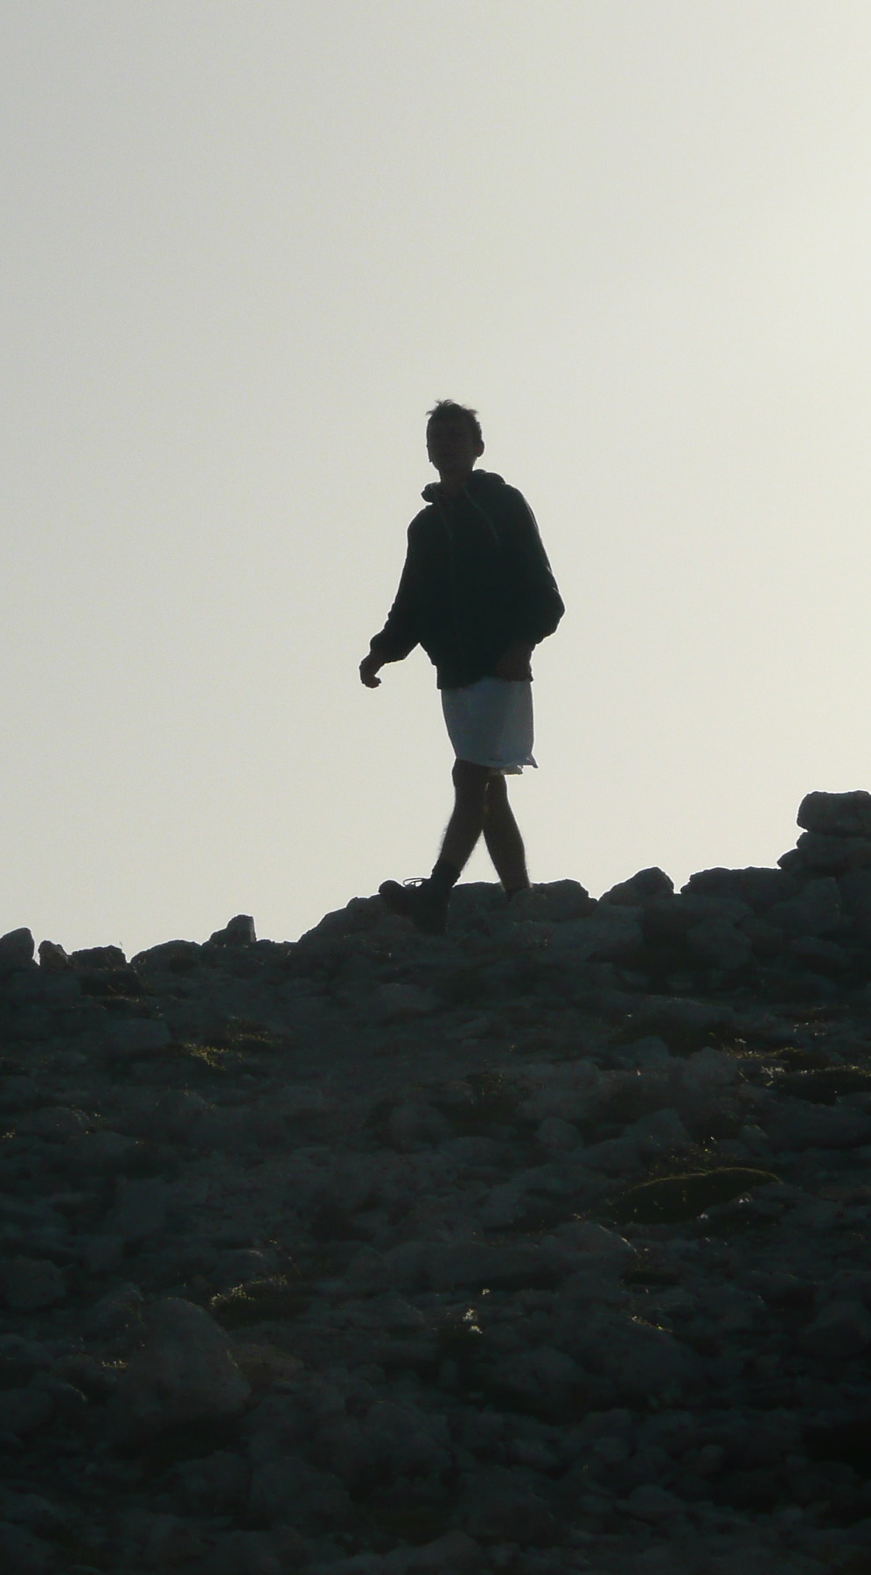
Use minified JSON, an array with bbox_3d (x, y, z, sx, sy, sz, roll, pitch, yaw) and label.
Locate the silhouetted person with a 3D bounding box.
[{"bbox_3d":[0.082,-0.385,31.000,0.580,1.770,0.600,-11,-13,34],"label":"silhouetted person"}]

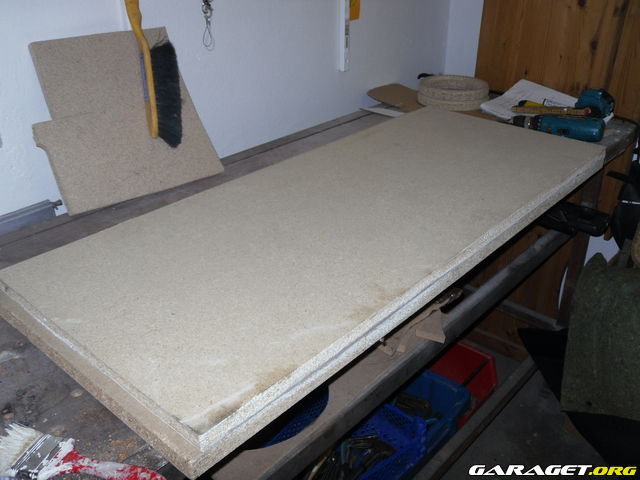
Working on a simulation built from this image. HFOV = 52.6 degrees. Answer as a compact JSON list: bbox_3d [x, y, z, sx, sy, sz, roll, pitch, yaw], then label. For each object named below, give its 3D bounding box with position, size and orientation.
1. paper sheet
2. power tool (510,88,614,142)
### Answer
[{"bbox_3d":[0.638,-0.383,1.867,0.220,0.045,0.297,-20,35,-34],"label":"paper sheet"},{"bbox_3d":[0.663,-0.351,1.772,0.230,0.083,0.245,12,30,20],"label":"power tool"}]

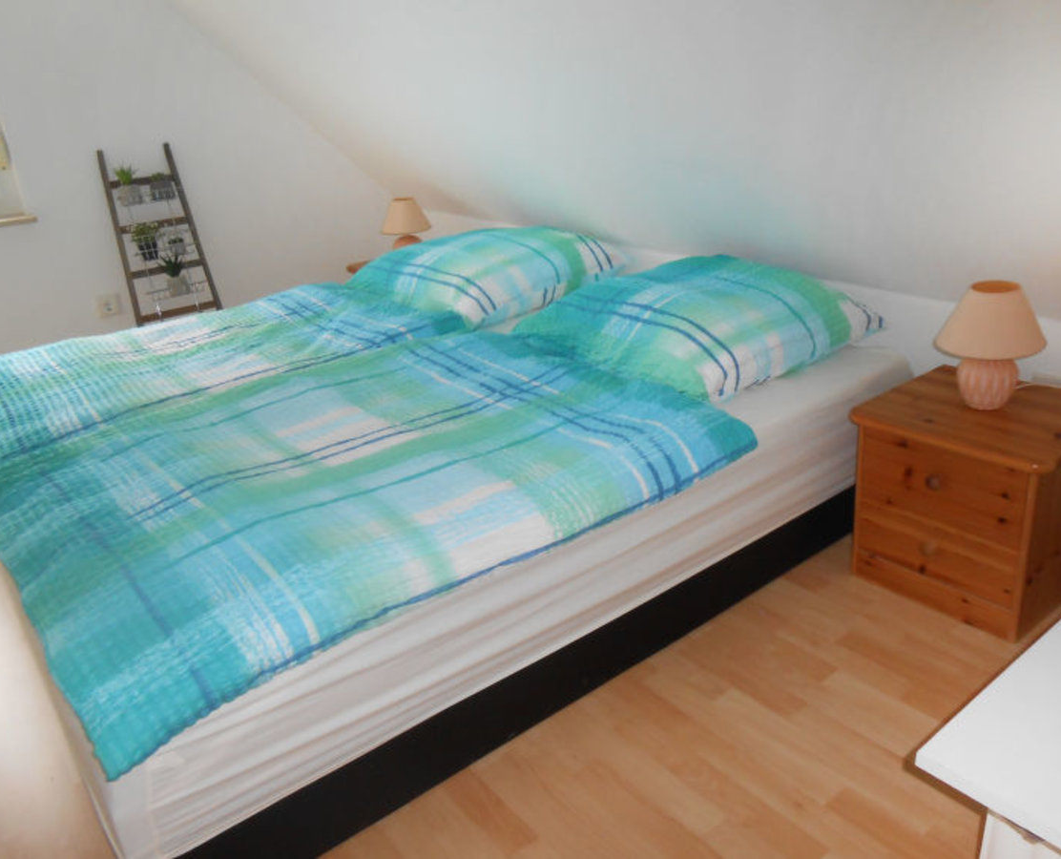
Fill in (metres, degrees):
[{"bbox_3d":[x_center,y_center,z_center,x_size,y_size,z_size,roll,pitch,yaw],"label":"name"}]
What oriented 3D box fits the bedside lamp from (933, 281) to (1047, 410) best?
[{"bbox_3d":[1.006,-0.180,1.887,0.217,0.270,0.217,-20,27,-32],"label":"bedside lamp"}]

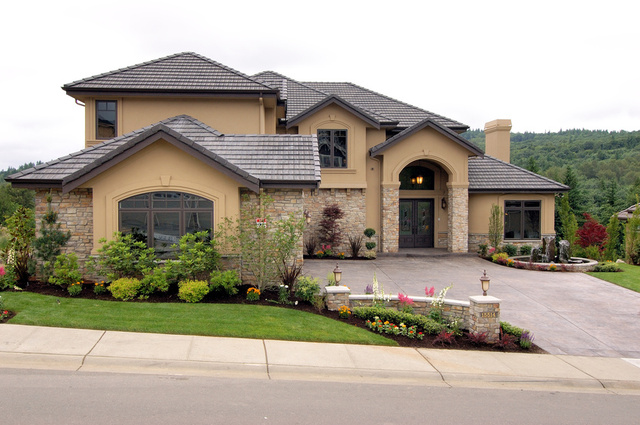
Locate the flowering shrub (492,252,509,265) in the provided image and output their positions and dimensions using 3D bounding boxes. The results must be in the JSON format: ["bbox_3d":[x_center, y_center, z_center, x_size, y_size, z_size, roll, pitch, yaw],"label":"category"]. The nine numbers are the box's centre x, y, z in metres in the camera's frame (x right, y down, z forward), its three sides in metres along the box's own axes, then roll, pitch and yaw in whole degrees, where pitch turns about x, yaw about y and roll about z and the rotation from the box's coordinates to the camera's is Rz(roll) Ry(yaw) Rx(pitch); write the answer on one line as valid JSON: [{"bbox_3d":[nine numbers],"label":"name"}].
[{"bbox_3d":[7.825,2.002,25.500,0.780,0.520,0.700,0,2,-5],"label":"flowering shrub"}]

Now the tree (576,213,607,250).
[{"bbox_3d":[13.417,1.026,28.900,1.600,2.100,1.550,0,2,-5],"label":"tree"}]

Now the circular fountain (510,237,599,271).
[{"bbox_3d":[10.202,1.673,25.600,3.600,1.270,3.600,0,2,0],"label":"circular fountain"}]

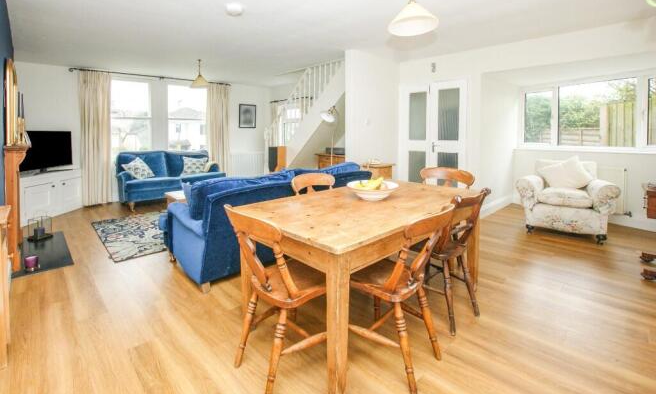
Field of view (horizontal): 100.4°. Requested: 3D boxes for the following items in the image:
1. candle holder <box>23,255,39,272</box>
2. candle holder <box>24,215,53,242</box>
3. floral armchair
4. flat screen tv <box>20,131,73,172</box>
[{"bbox_3d":[-2.692,0.604,2.480,0.095,0.110,0.095,11,15,44],"label":"candle holder"},{"bbox_3d":[-3.509,0.390,3.330,0.180,0.210,0.180,-2,11,-11],"label":"candle holder"},{"bbox_3d":[3.030,-0.026,3.620,0.970,0.890,0.900,5,10,29],"label":"floral armchair"},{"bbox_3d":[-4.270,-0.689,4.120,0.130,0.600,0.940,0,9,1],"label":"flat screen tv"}]

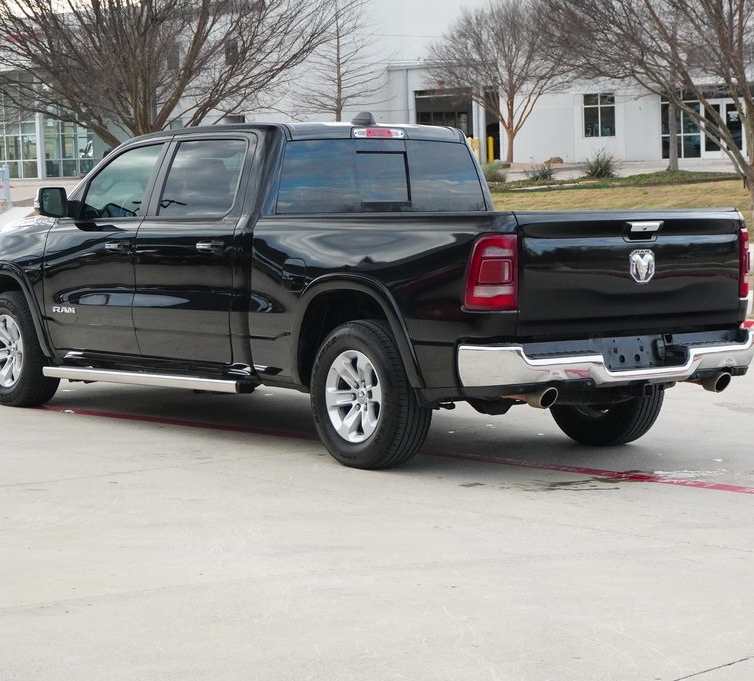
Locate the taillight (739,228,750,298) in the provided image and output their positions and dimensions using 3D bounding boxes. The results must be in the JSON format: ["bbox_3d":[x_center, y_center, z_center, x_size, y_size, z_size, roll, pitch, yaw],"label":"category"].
[{"bbox_3d":[1.972,-0.423,10.740,0.177,0.382,0.207,-3,5,-38],"label":"taillight"}]

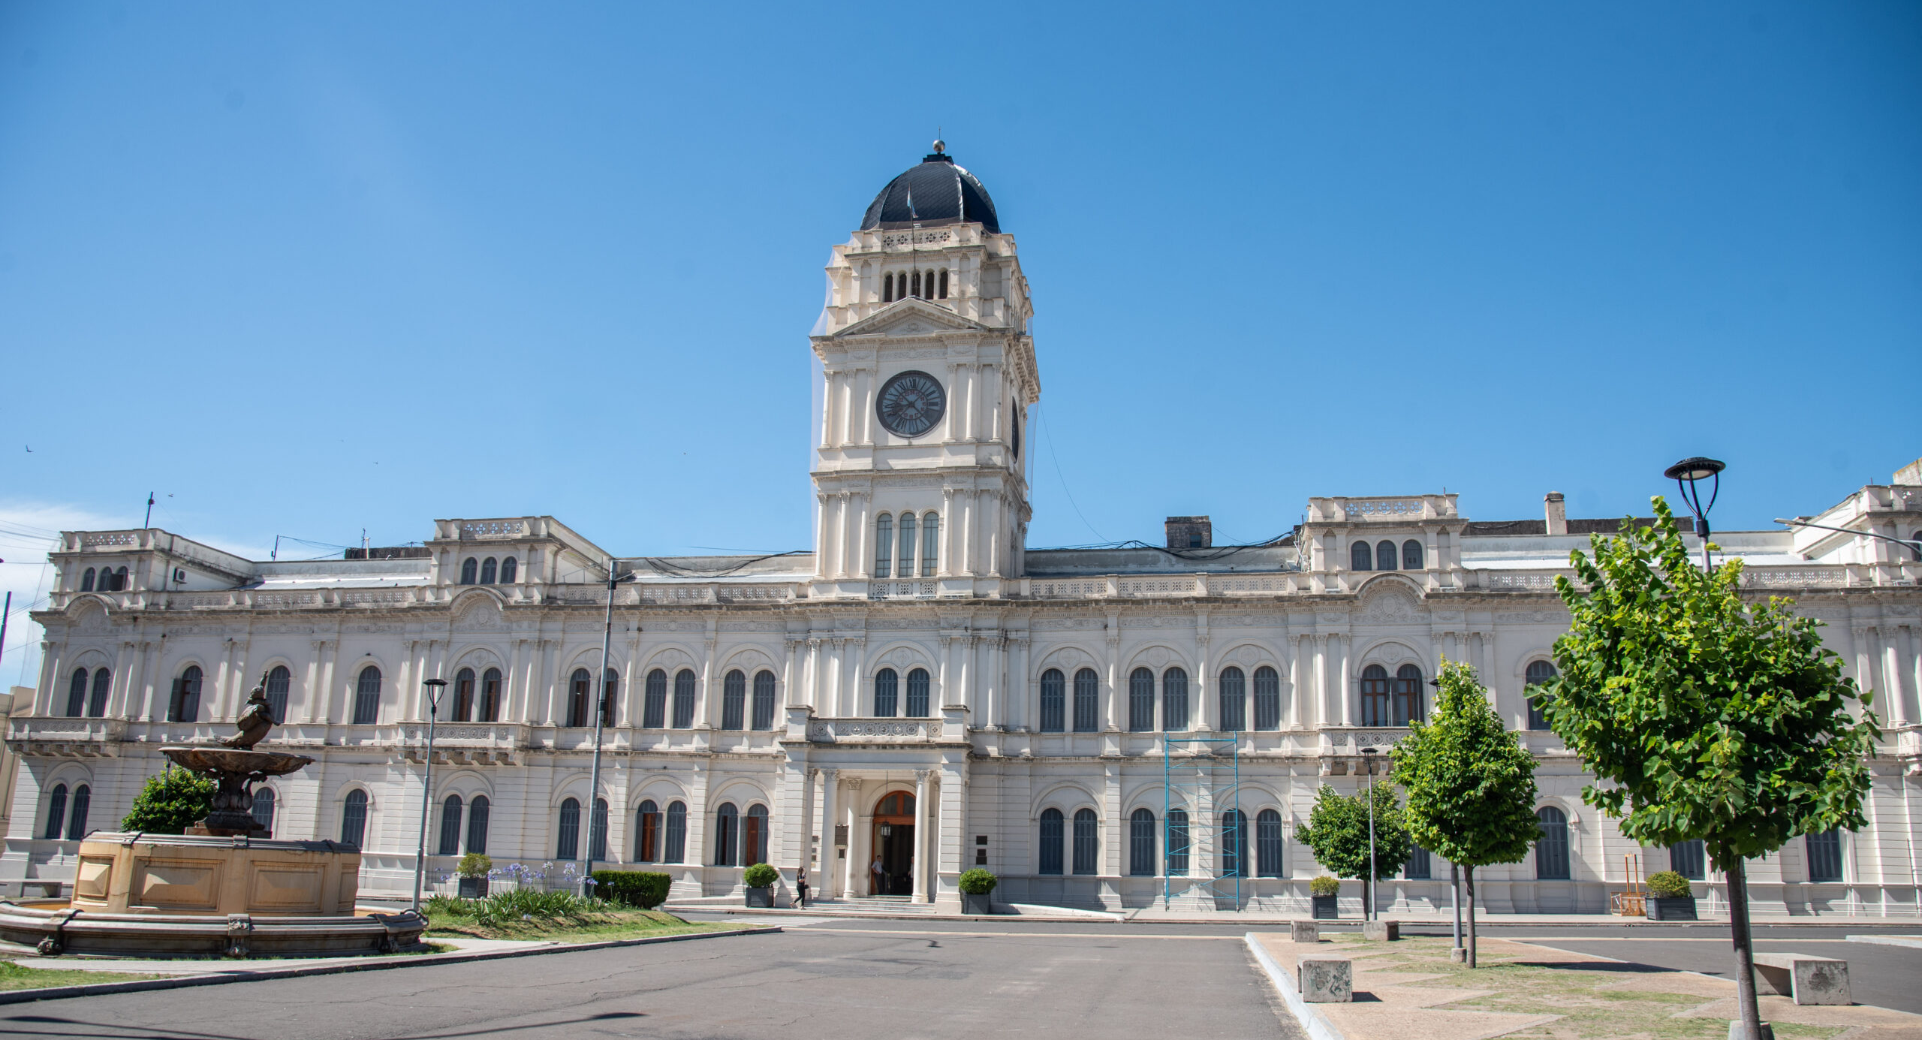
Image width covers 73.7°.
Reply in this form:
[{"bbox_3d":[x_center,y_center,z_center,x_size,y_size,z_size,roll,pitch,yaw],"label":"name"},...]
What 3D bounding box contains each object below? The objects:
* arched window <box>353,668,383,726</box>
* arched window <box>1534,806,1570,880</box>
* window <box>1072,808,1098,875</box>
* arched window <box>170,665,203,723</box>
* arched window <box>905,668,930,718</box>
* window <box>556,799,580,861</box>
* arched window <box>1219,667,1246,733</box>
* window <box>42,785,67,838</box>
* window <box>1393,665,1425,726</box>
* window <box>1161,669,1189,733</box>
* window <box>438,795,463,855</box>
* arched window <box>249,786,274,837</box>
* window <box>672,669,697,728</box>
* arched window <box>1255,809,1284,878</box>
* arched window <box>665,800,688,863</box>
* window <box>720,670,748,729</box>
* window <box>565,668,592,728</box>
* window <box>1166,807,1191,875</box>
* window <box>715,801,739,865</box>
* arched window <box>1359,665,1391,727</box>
[{"bbox_3d":[-27.708,8.193,59.902,1.171,2.690,0.250,-1,-14,8],"label":"arched window"},{"bbox_3d":[23.745,12.976,51.462,1.360,2.920,0.300,-1,-14,10],"label":"arched window"},{"bbox_3d":[5.057,13.119,52.316,1.000,2.700,0.300,-1,-15,10],"label":"window"},{"bbox_3d":[-38.799,8.730,64.173,1.320,2.880,0.300,-1,-14,10],"label":"arched window"},{"bbox_3d":[-1.888,7.833,55.885,1.025,2.704,0.250,-1,-14,8],"label":"arched window"},{"bbox_3d":[-17.259,13.565,56.331,1.030,2.730,0.300,-1,-15,10],"label":"window"},{"bbox_3d":[11.678,7.702,55.003,1.070,2.760,0.300,-1,-14,10],"label":"arched window"},{"bbox_3d":[-46.846,15.061,66.251,1.120,2.850,0.280,-1,-13,10],"label":"window"},{"bbox_3d":[18.525,7.306,52.829,1.083,2.632,0.400,-1,-14,8],"label":"window"},{"bbox_3d":[8.902,7.471,53.132,1.100,2.690,0.300,-1,-15,10],"label":"window"},{"bbox_3d":[-24.598,14.725,61.749,1.120,2.850,0.280,-1,-13,10],"label":"window"},{"bbox_3d":[-33.835,14.325,61.901,1.250,2.900,0.300,-1,-14,10],"label":"arched window"},{"bbox_3d":[-13.130,8.493,60.905,1.120,2.850,0.280,-1,-13,10],"label":"window"},{"bbox_3d":[12.288,12.828,51.035,1.030,2.710,0.300,-1,-15,10],"label":"arched window"},{"bbox_3d":[-13.228,14.486,59.577,1.120,2.850,0.280,-1,-13,10],"label":"arched window"},{"bbox_3d":[-10.695,8.465,60.452,1.120,2.850,0.280,-1,-13,10],"label":"window"},{"bbox_3d":[-17.413,8.093,58.373,1.084,2.661,0.250,-1,-14,8],"label":"window"},{"bbox_3d":[8.958,13.359,53.103,0.982,2.675,0.250,-1,-14,8],"label":"window"},{"bbox_3d":[-10.522,14.113,57.601,1.070,2.800,0.300,-1,-14,10],"label":"window"},{"bbox_3d":[17.137,7.334,53.032,1.091,2.642,0.400,-1,-14,8],"label":"arched window"}]

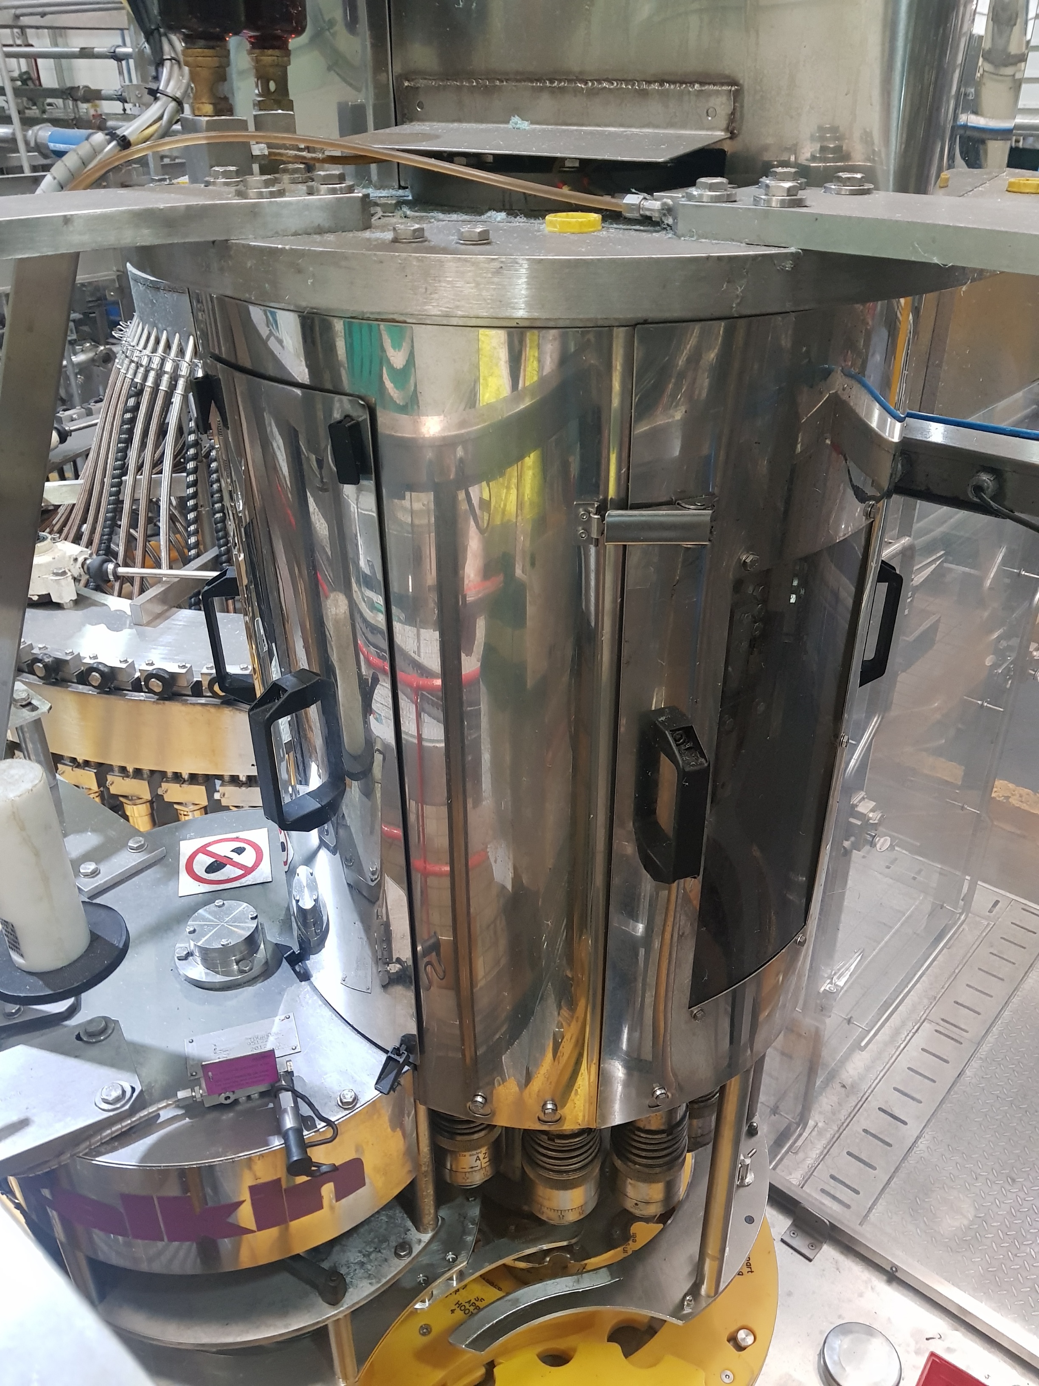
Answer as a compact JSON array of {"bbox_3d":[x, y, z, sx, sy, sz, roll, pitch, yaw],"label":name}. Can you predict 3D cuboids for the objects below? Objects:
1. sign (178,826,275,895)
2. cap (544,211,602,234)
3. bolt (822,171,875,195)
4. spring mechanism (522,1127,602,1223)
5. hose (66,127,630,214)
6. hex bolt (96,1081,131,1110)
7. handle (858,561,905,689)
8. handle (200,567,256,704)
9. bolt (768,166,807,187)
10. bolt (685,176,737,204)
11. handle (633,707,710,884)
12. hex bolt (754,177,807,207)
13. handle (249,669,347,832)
[{"bbox_3d":[-0.341,0.195,1.206,0.100,0.002,0.100,-8,32,-12],"label":"sign"},{"bbox_3d":[0.036,-0.310,0.686,0.037,0.008,0.037,1,31,3],"label":"cap"},{"bbox_3d":[0.213,-0.328,0.670,0.033,0.010,0.033,8,32,14],"label":"bolt"},{"bbox_3d":[0.048,0.500,1.148,0.088,0.177,0.088,1,31,3],"label":"spring mechanism"},{"bbox_3d":[-0.122,-0.359,0.714,0.403,0.043,0.062,7,32,13],"label":"hose"},{"bbox_3d":[-0.352,0.347,0.900,0.030,0.011,0.030,-18,35,-26],"label":"hex bolt"},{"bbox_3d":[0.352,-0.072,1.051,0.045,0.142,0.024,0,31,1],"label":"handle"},{"bbox_3d":[-0.274,-0.054,0.999,0.040,0.136,0.024,-2,31,-2],"label":"handle"},{"bbox_3d":[0.169,-0.329,0.663,0.030,0.013,0.030,6,32,11],"label":"bolt"},{"bbox_3d":[0.113,-0.295,0.608,0.030,0.013,0.030,5,31,8],"label":"bolt"},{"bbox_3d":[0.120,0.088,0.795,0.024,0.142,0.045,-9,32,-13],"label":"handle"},{"bbox_3d":[0.148,-0.282,0.587,0.030,0.013,0.030,6,32,11],"label":"hex bolt"},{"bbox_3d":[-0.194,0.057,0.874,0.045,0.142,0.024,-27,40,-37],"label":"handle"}]

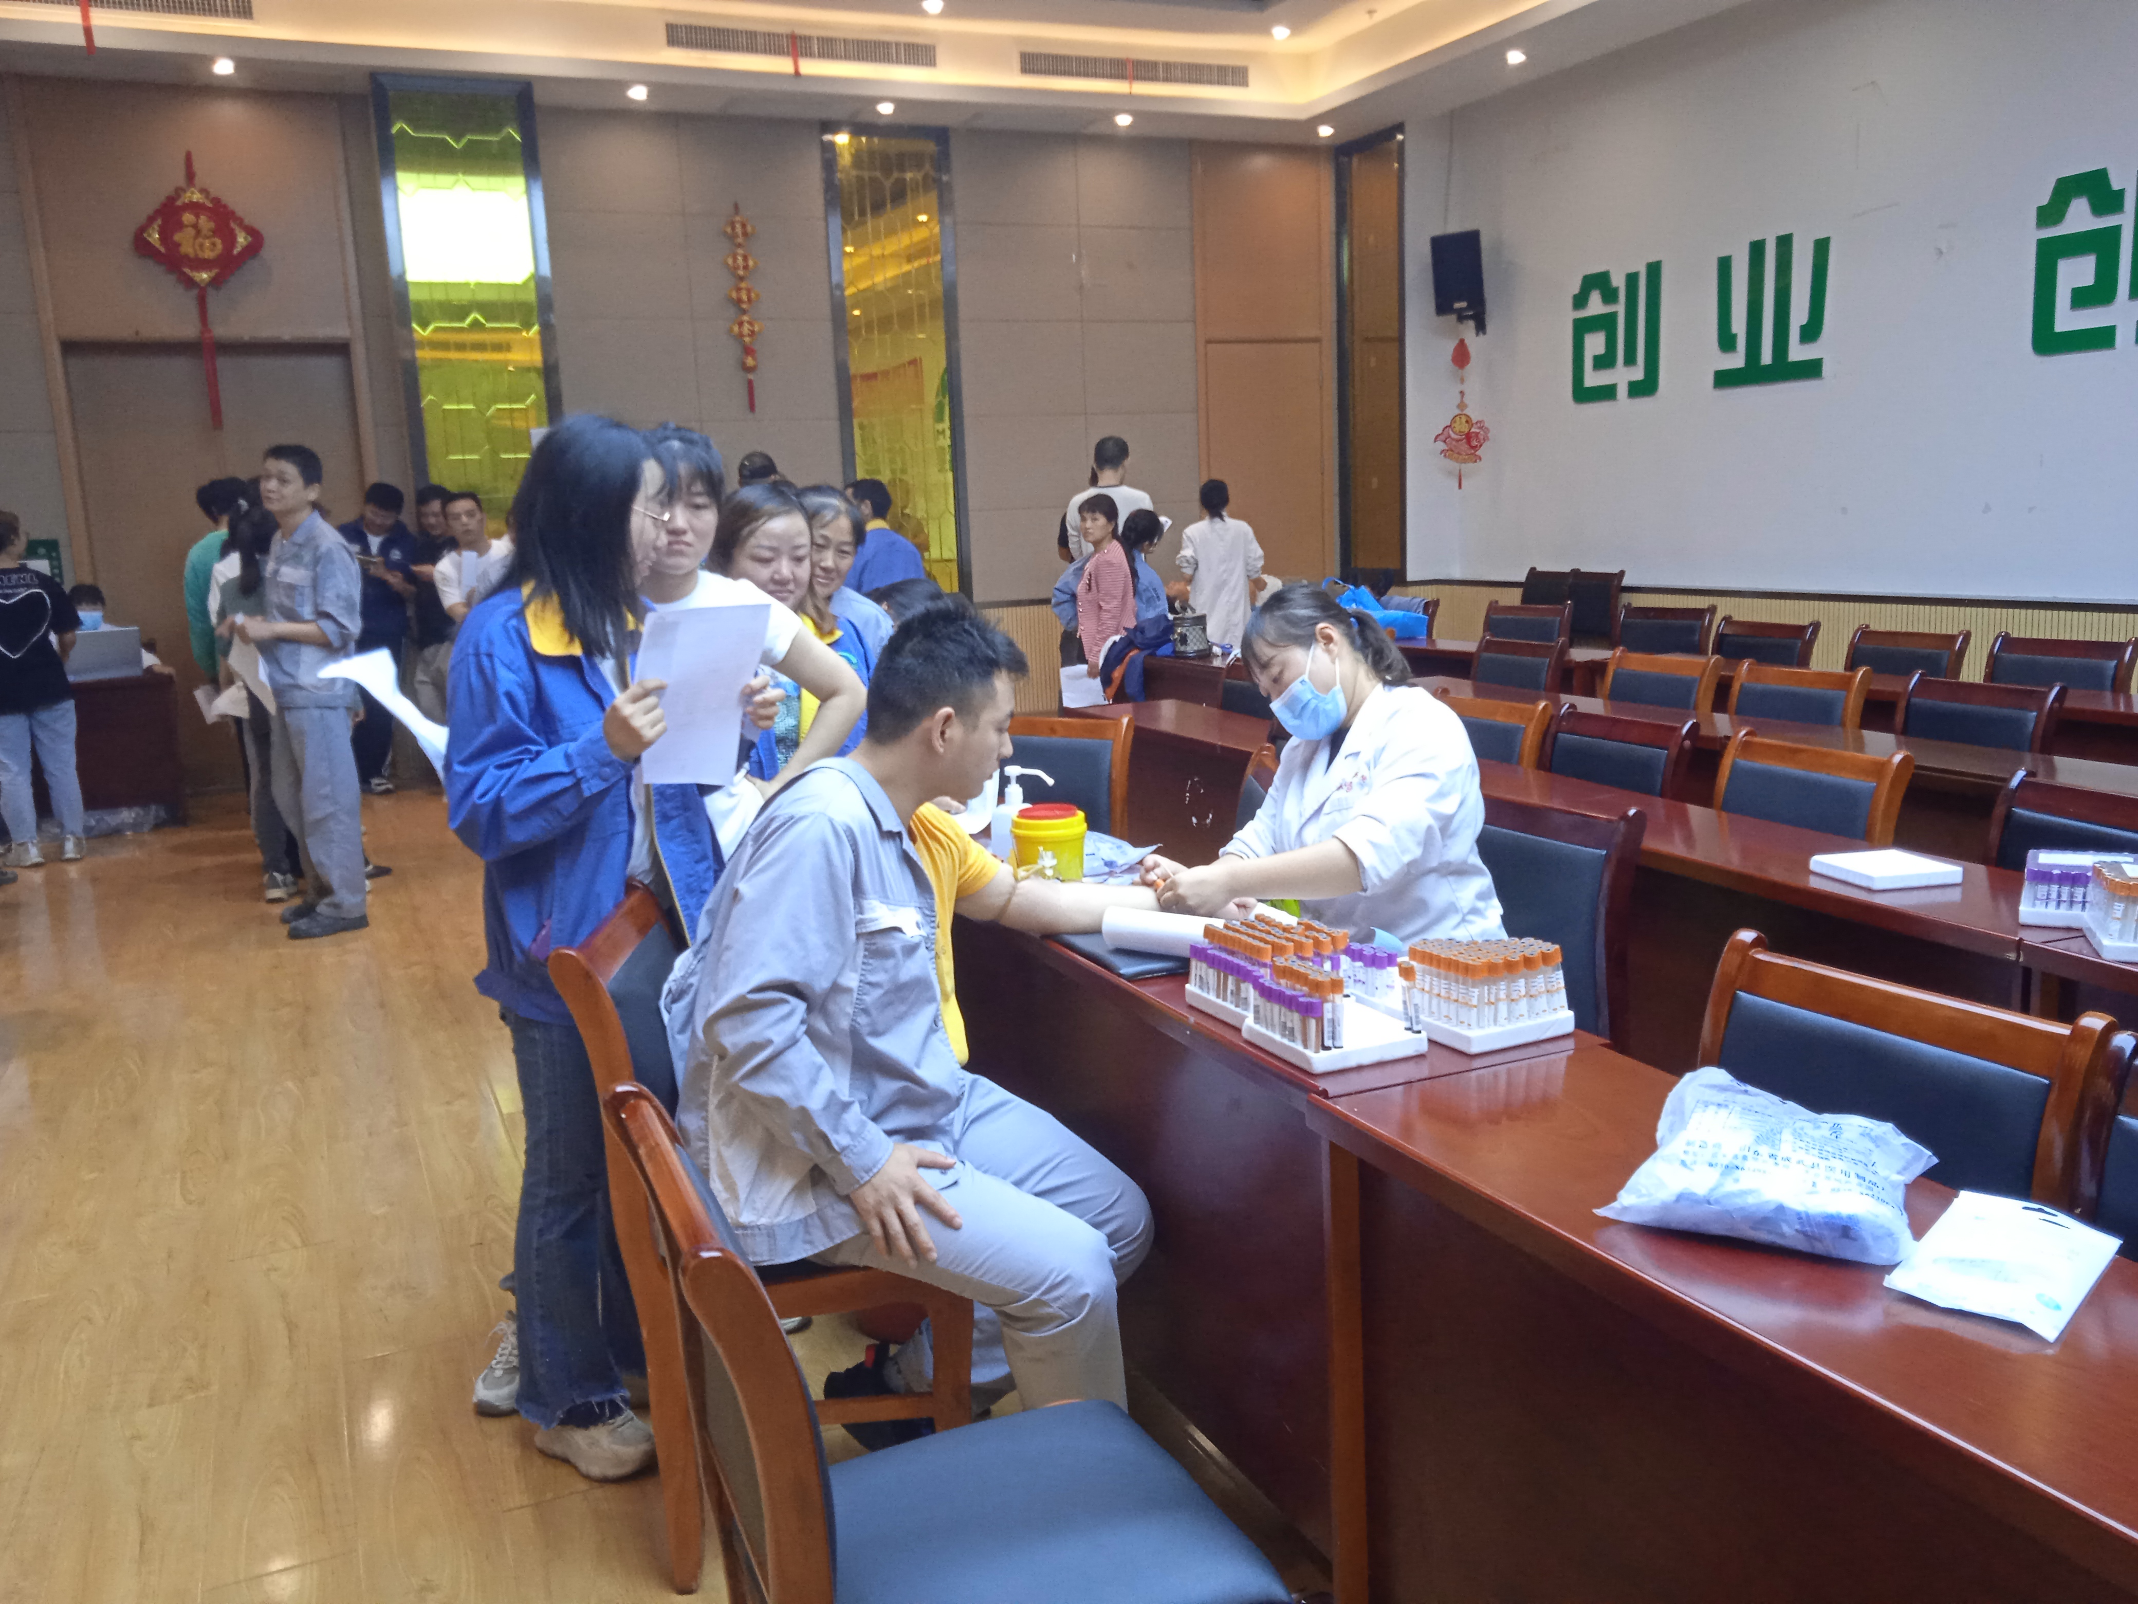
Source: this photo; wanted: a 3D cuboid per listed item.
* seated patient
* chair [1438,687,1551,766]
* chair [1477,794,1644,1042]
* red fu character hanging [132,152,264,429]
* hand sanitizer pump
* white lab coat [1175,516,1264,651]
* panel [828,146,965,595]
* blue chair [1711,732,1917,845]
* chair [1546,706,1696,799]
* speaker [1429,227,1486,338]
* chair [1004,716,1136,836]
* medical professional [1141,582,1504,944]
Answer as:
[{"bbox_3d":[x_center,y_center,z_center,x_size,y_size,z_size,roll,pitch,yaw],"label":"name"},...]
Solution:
[{"bbox_3d":[-0.190,0.376,2.609,0.800,1.320,0.680,-2,10,3],"label":"seated patient"},{"bbox_3d":[0.861,0.199,4.348,0.550,0.920,0.455,-7,11,-23],"label":"chair"},{"bbox_3d":[0.636,0.448,2.988,0.550,0.920,0.455,-7,11,-24],"label":"chair"},{"bbox_3d":[-4.550,-2.688,9.130,0.619,1.422,0.060,-7,11,-24],"label":"red fu character hanging"},{"bbox_3d":[-0.093,0.017,3.390,0.123,0.180,0.078,-1,10,7],"label":"hand sanitizer pump"},{"bbox_3d":[0.872,-1.152,9.906,0.510,0.960,0.320,-1,10,7],"label":"white lab coat"},{"bbox_3d":[-1.078,-2.755,11.090,0.686,2.868,0.060,-7,11,-25],"label":"panel"},{"bbox_3d":[1.271,0.347,3.402,0.550,0.920,0.455,-6,11,-21],"label":"blue chair"},{"bbox_3d":[1.062,0.265,3.922,0.550,0.920,0.455,-7,11,-23],"label":"chair"},{"bbox_3d":[2.418,-3.274,10.744,0.290,0.500,0.270,7,22,42],"label":"speaker"},{"bbox_3d":[-0.138,0.257,4.275,0.455,0.920,0.550,4,12,34],"label":"chair"},{"bbox_3d":[0.478,0.276,3.058,0.680,1.310,0.520,-5,10,-17],"label":"medical professional"}]

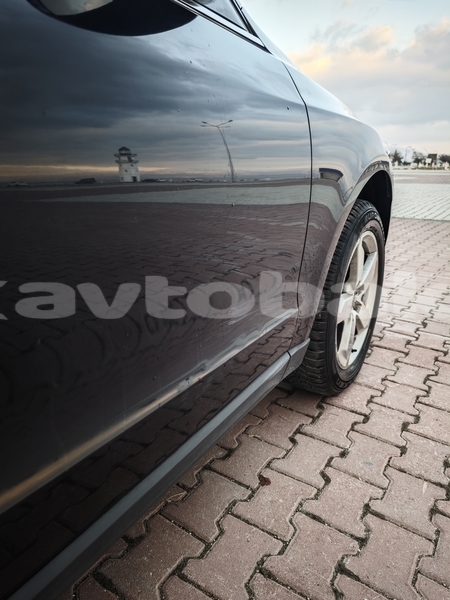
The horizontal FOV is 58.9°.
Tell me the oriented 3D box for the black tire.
[{"bbox_3d":[0.402,-0.012,1.511,0.235,0.728,0.730,11,22,32],"label":"black tire"}]

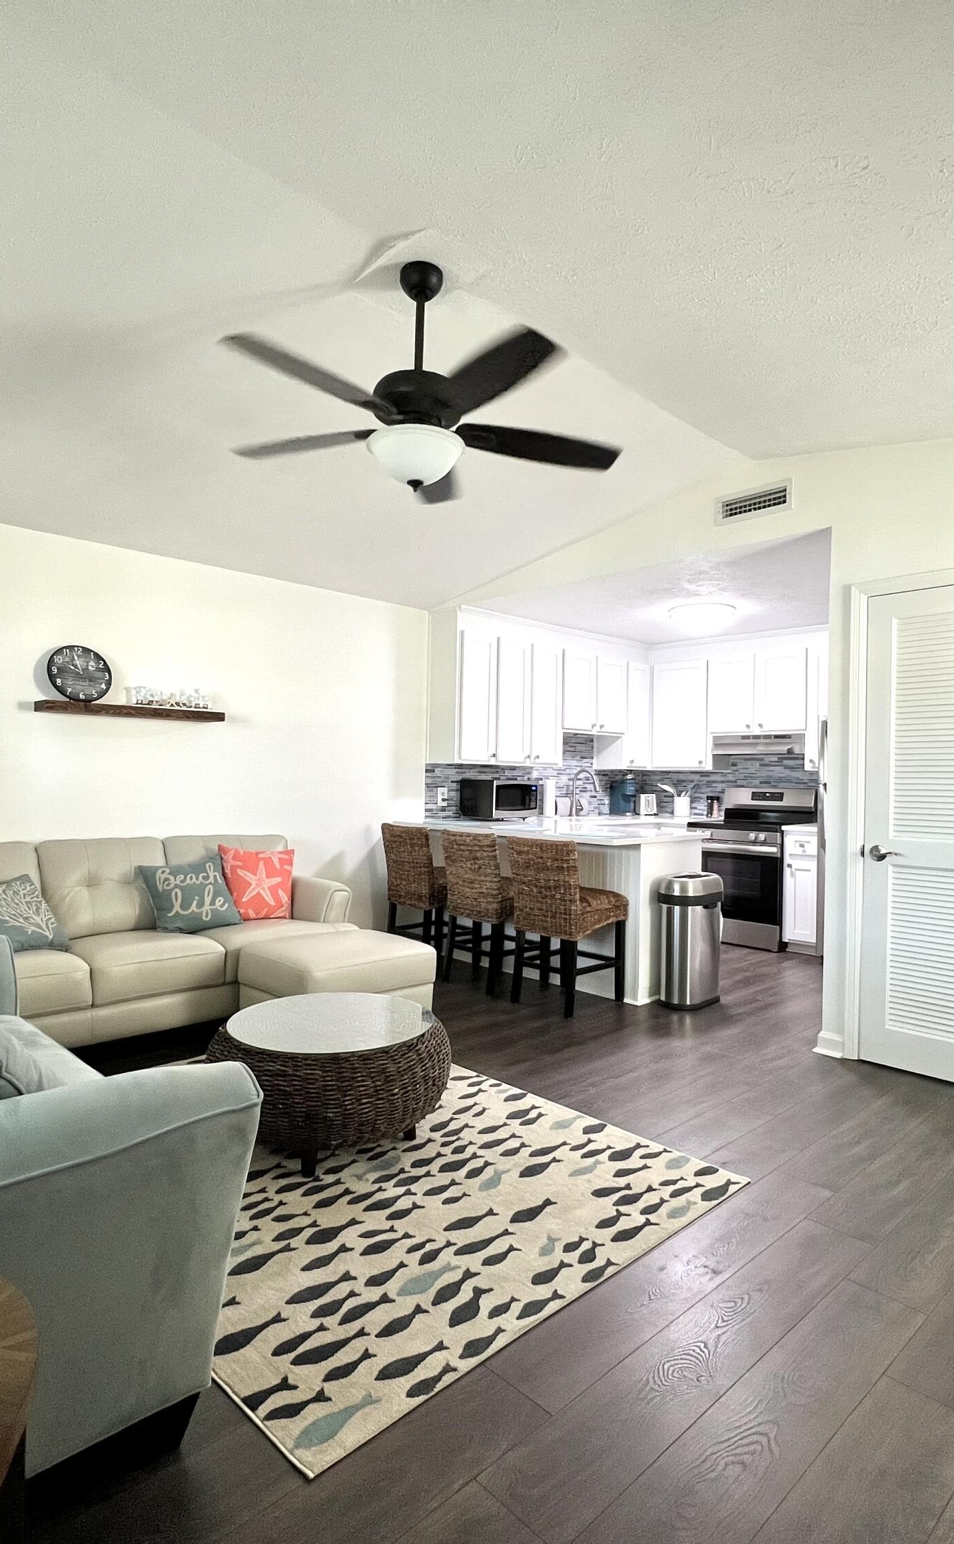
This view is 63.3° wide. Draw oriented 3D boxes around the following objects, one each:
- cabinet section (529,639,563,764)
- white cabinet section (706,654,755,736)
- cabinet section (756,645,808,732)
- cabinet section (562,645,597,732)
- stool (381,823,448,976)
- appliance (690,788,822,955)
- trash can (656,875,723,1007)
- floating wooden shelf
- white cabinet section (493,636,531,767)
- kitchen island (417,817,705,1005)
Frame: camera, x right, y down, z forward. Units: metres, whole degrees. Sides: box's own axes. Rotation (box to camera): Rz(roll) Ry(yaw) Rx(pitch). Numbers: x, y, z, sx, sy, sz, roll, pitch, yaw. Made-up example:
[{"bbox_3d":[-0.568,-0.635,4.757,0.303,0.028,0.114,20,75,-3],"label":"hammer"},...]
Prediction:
[{"bbox_3d":[0.435,-0.506,5.961,0.359,0.906,0.300,1,-1,-43],"label":"cabinet section"},{"bbox_3d":[2.133,-0.610,6.267,0.300,0.622,0.403,1,-1,-43],"label":"white cabinet section"},{"bbox_3d":[2.411,-0.608,5.968,0.300,0.622,0.413,1,-1,-43],"label":"cabinet section"},{"bbox_3d":[0.718,-0.636,6.222,0.406,0.622,0.300,1,-1,-43],"label":"cabinet section"},{"bbox_3d":[-0.274,0.791,5.065,0.550,0.910,0.470,2,-1,-43],"label":"stool"},{"bbox_3d":[2.195,0.729,6.156,0.680,1.170,0.760,1,0,-42],"label":"appliance"},{"bbox_3d":[1.186,0.926,4.276,0.420,0.690,0.260,2,-1,-43],"label":"trash can"},{"bbox_3d":[-1.814,-0.310,4.107,0.910,0.050,0.190,2,-1,-43],"label":"floating wooden shelf"},{"bbox_3d":[0.173,-0.513,5.718,0.355,0.906,0.300,1,-1,-43],"label":"white cabinet section"},{"bbox_3d":[0.394,0.803,4.973,0.940,0.915,1.900,2,-1,-43],"label":"kitchen island"}]

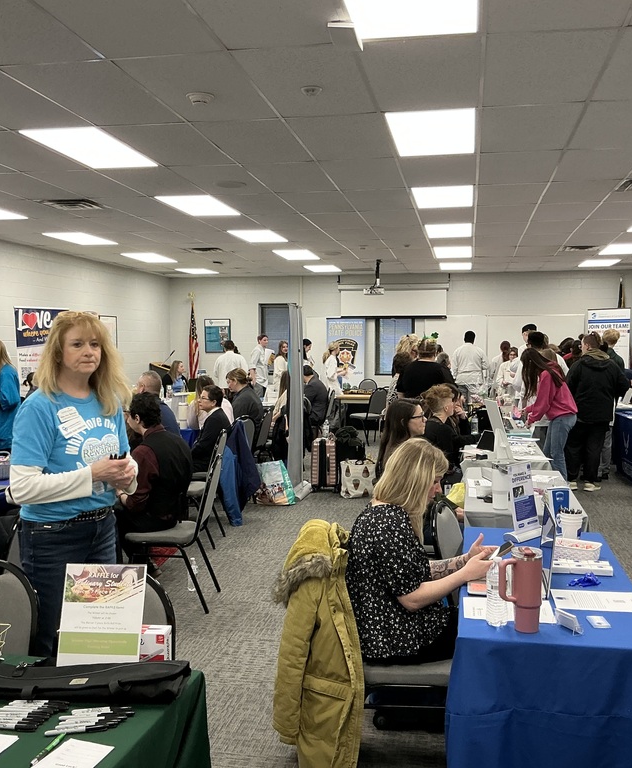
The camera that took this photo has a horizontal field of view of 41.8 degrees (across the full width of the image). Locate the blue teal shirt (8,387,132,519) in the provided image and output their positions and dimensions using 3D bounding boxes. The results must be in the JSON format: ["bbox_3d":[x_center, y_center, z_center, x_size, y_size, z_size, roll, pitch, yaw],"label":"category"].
[{"bbox_3d":[-0.895,0.264,3.020,0.290,0.510,0.460,3,4,43],"label":"blue teal shirt"}]

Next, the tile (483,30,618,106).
[{"bbox_3d":[1.190,-1.646,4.354,0.610,0.025,1.200,1,3,11],"label":"tile"}]

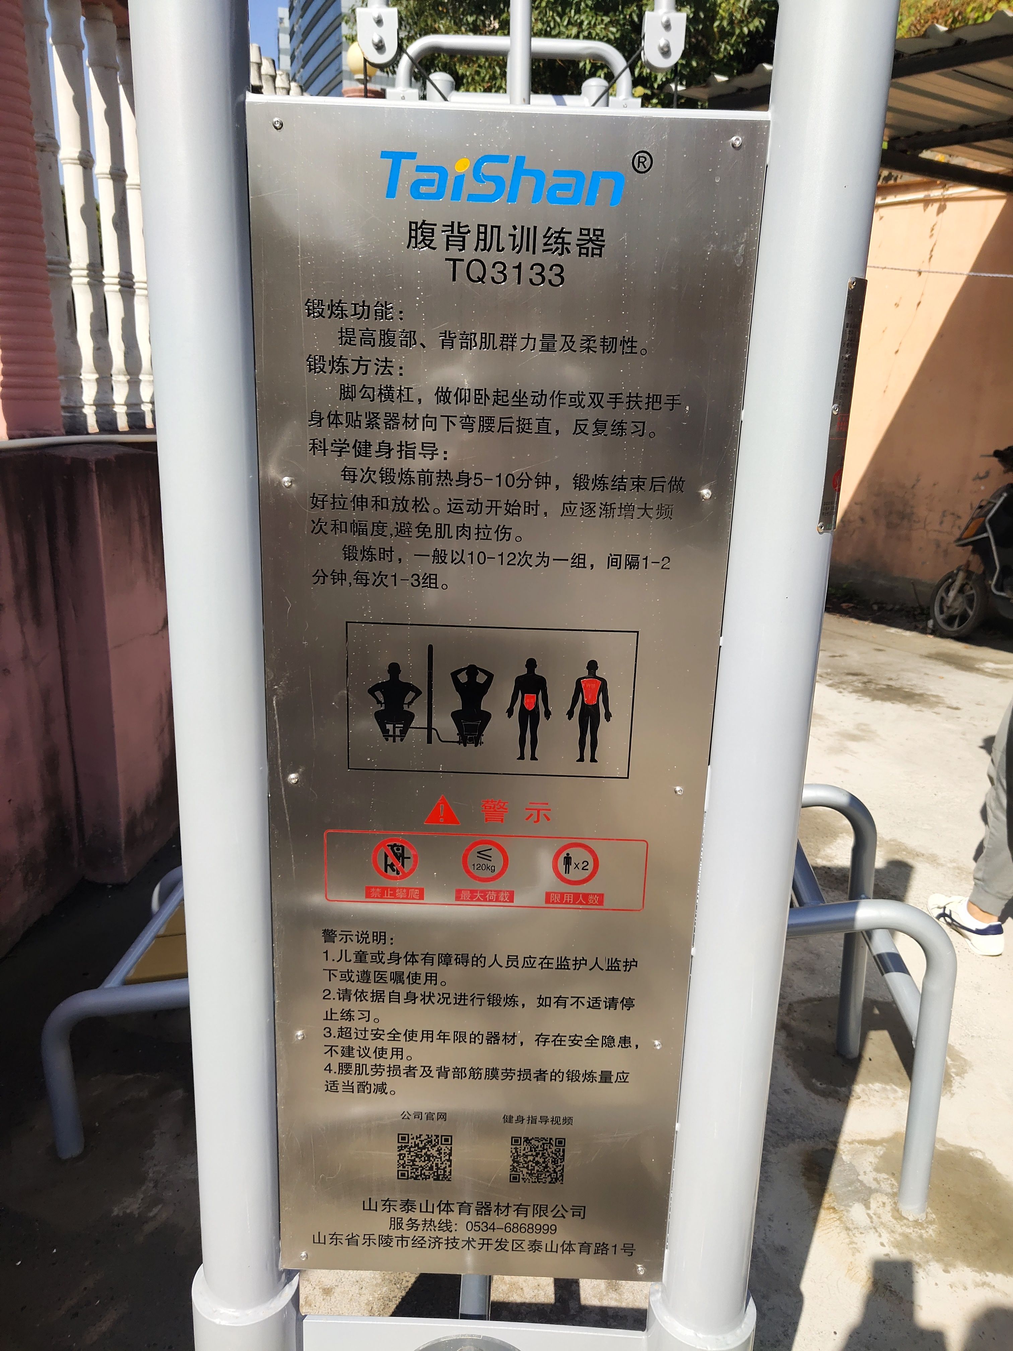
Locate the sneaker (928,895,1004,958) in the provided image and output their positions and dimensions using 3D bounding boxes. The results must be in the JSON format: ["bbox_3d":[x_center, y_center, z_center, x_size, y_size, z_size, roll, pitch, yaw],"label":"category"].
[{"bbox_3d":[1.204,0.621,3.061,0.098,0.100,0.265,-4,18,-16],"label":"sneaker"}]

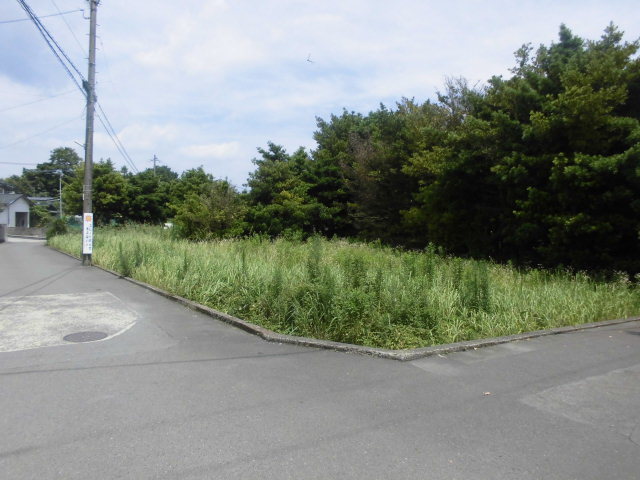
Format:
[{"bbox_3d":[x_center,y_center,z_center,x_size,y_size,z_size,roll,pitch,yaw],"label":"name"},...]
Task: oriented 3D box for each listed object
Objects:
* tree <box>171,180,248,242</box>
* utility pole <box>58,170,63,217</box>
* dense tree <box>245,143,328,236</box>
[{"bbox_3d":[-6.900,-1.600,30.000,4.600,4.400,4.300,0,2,0],"label":"tree"},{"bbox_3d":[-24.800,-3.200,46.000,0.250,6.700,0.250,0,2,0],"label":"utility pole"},{"bbox_3d":[-2.100,-2.650,30.000,5.200,6.600,5.000,0,2,0],"label":"dense tree"}]

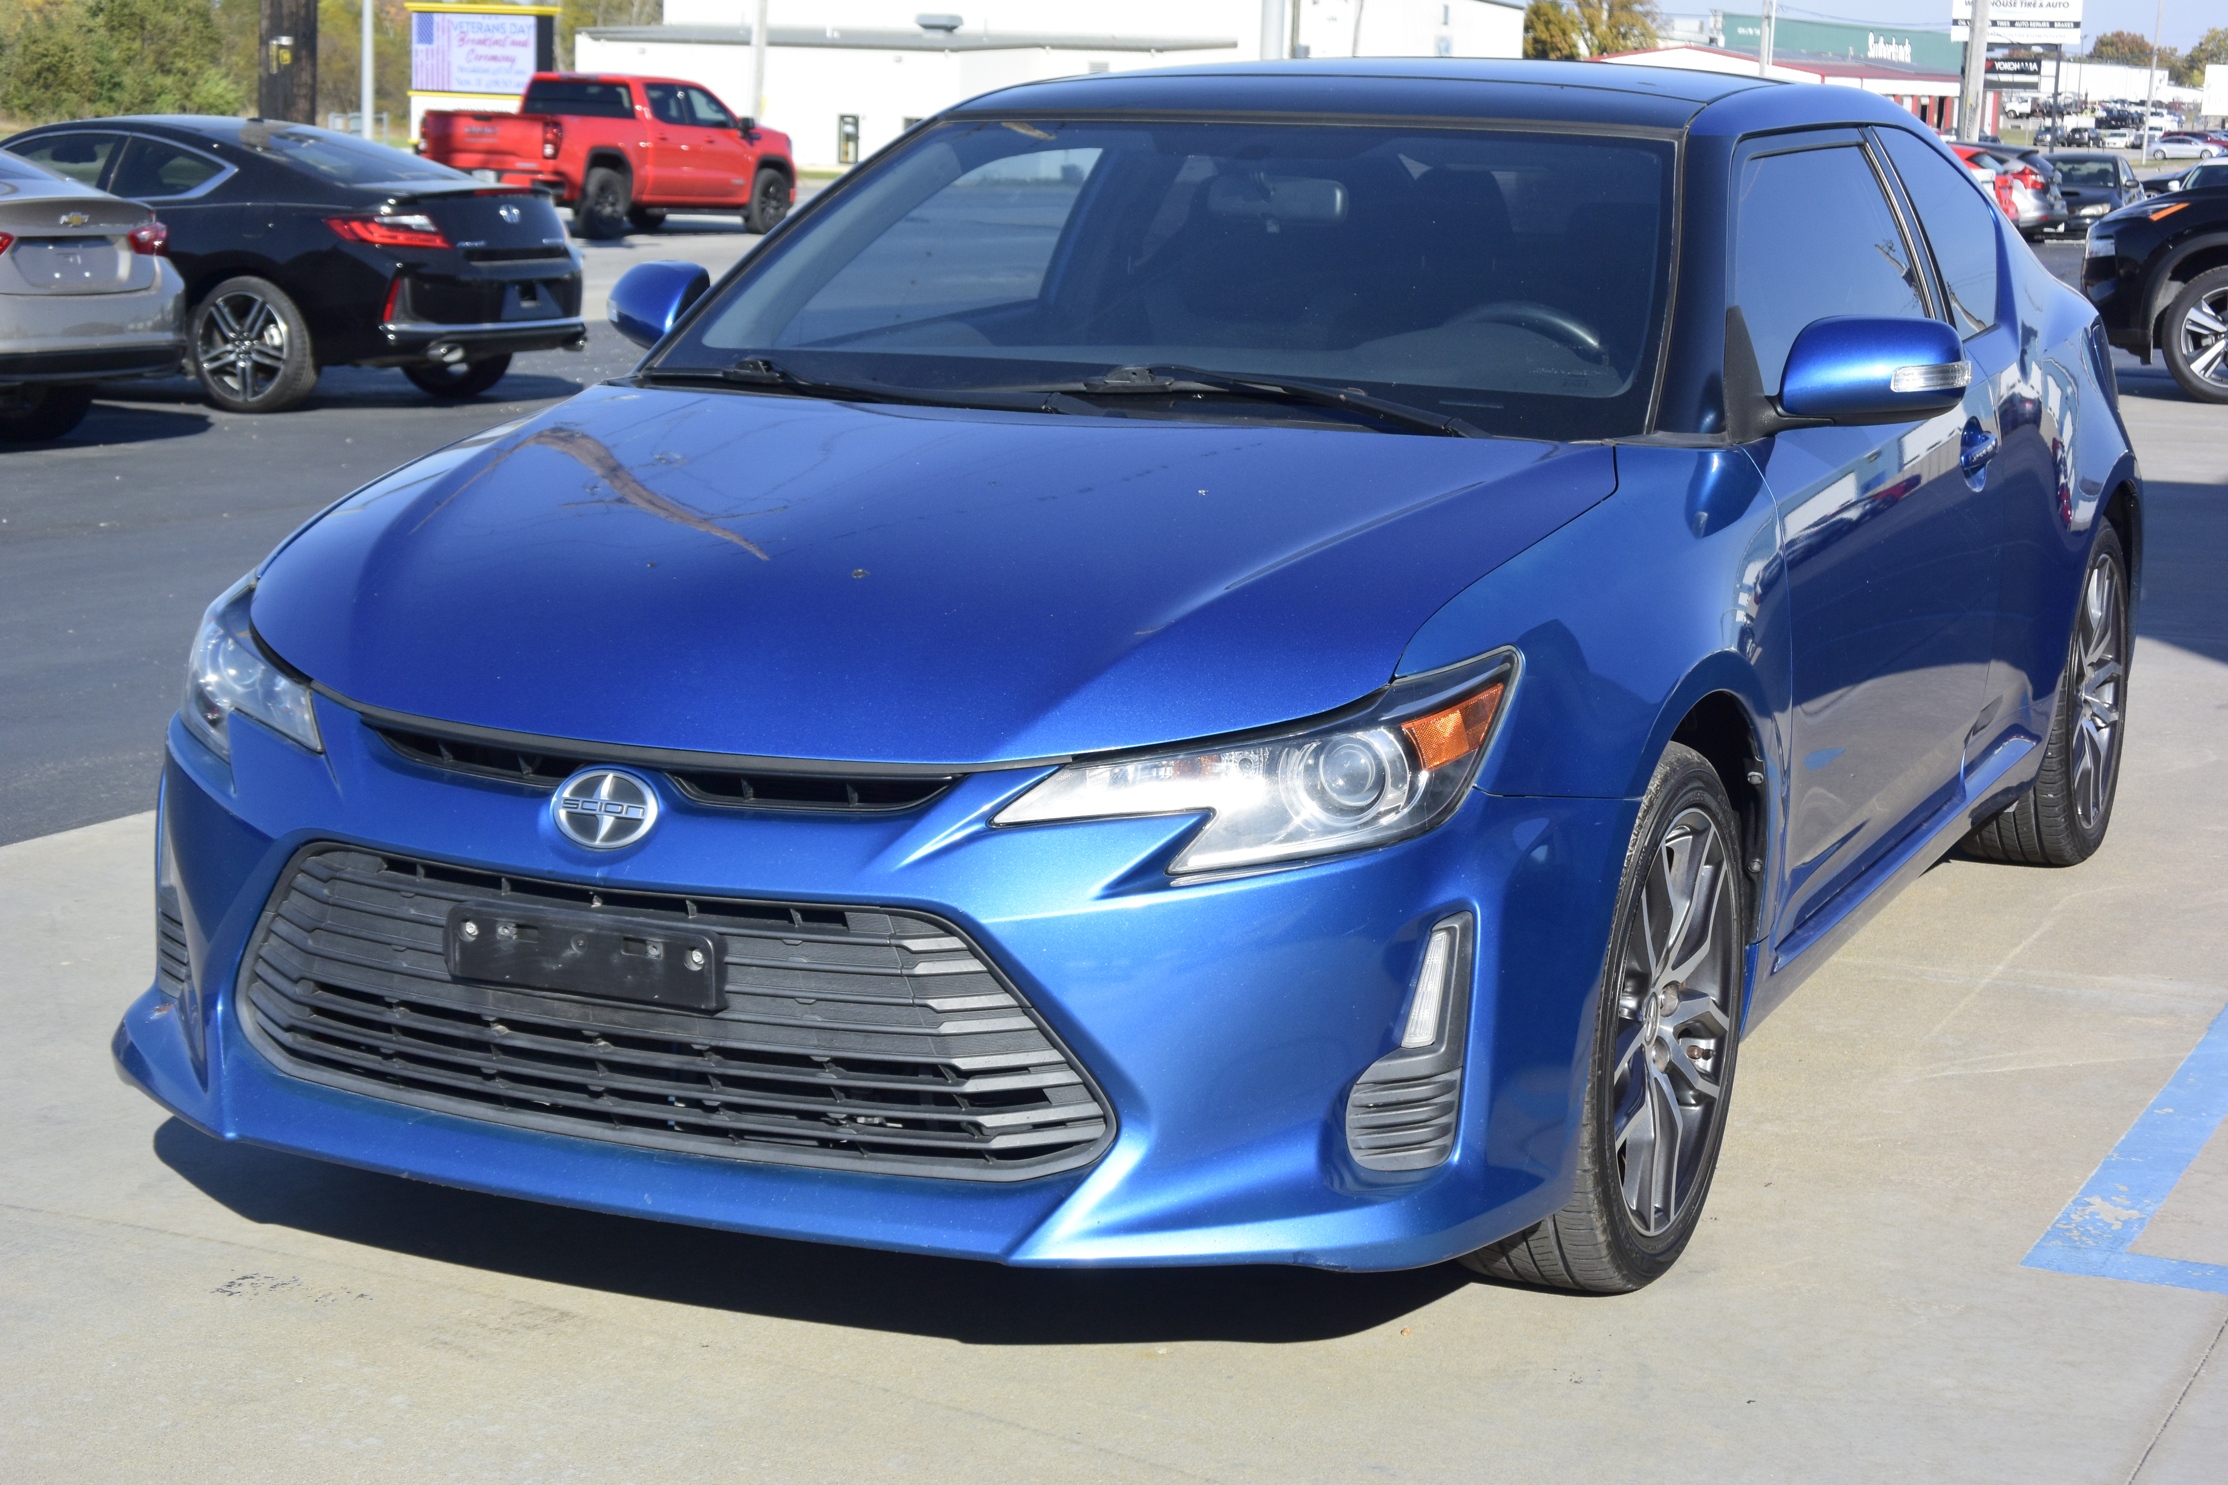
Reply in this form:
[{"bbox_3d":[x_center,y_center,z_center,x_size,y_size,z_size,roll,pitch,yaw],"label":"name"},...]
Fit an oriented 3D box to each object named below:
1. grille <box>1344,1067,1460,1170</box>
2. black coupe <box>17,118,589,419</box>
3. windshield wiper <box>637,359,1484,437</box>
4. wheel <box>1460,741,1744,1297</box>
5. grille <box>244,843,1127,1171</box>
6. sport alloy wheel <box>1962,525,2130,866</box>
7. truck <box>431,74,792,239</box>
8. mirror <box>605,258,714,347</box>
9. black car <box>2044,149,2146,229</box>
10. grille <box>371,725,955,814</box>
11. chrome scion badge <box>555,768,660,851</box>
[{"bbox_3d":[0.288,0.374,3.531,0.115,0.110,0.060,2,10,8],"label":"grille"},{"bbox_3d":[-5.032,-2.555,18.420,4.834,1.436,1.854,5,11,24],"label":"black coupe"},{"bbox_3d":[-0.114,-0.447,4.503,1.250,0.095,0.220,6,11,25],"label":"windshield wiper"},{"bbox_3d":[0.549,0.307,4.088,0.225,0.655,0.655,5,11,24],"label":"wheel"},{"bbox_3d":[-0.514,0.269,3.625,1.070,0.275,0.140,6,11,25],"label":"grille"},{"bbox_3d":[1.707,-0.101,6.493,0.225,0.655,0.655,6,11,25],"label":"sport alloy wheel"},{"bbox_3d":[-6.207,-7.388,44.386,2.060,1.920,5.880,6,11,25],"label":"truck"},{"bbox_3d":[-0.647,-0.647,5.309,0.235,0.145,0.140,6,11,25],"label":"mirror"},{"bbox_3d":[14.853,-8.320,54.285,1.780,1.460,4.570,5,11,22],"label":"black car"},{"bbox_3d":[-0.492,0.025,3.620,0.720,0.060,0.100,6,11,25],"label":"grille"},{"bbox_3d":[-0.514,0.068,3.576,0.121,0.085,0.020,6,-11,25],"label":"chrome scion badge"}]

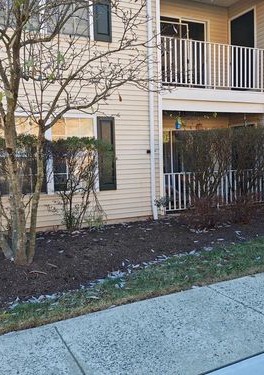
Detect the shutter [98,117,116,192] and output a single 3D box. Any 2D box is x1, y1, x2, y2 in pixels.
[{"bbox_3d":[-0.508,-0.673,7.319,0.367,1.474,0.040,-3,4,-25],"label":"shutter"}]

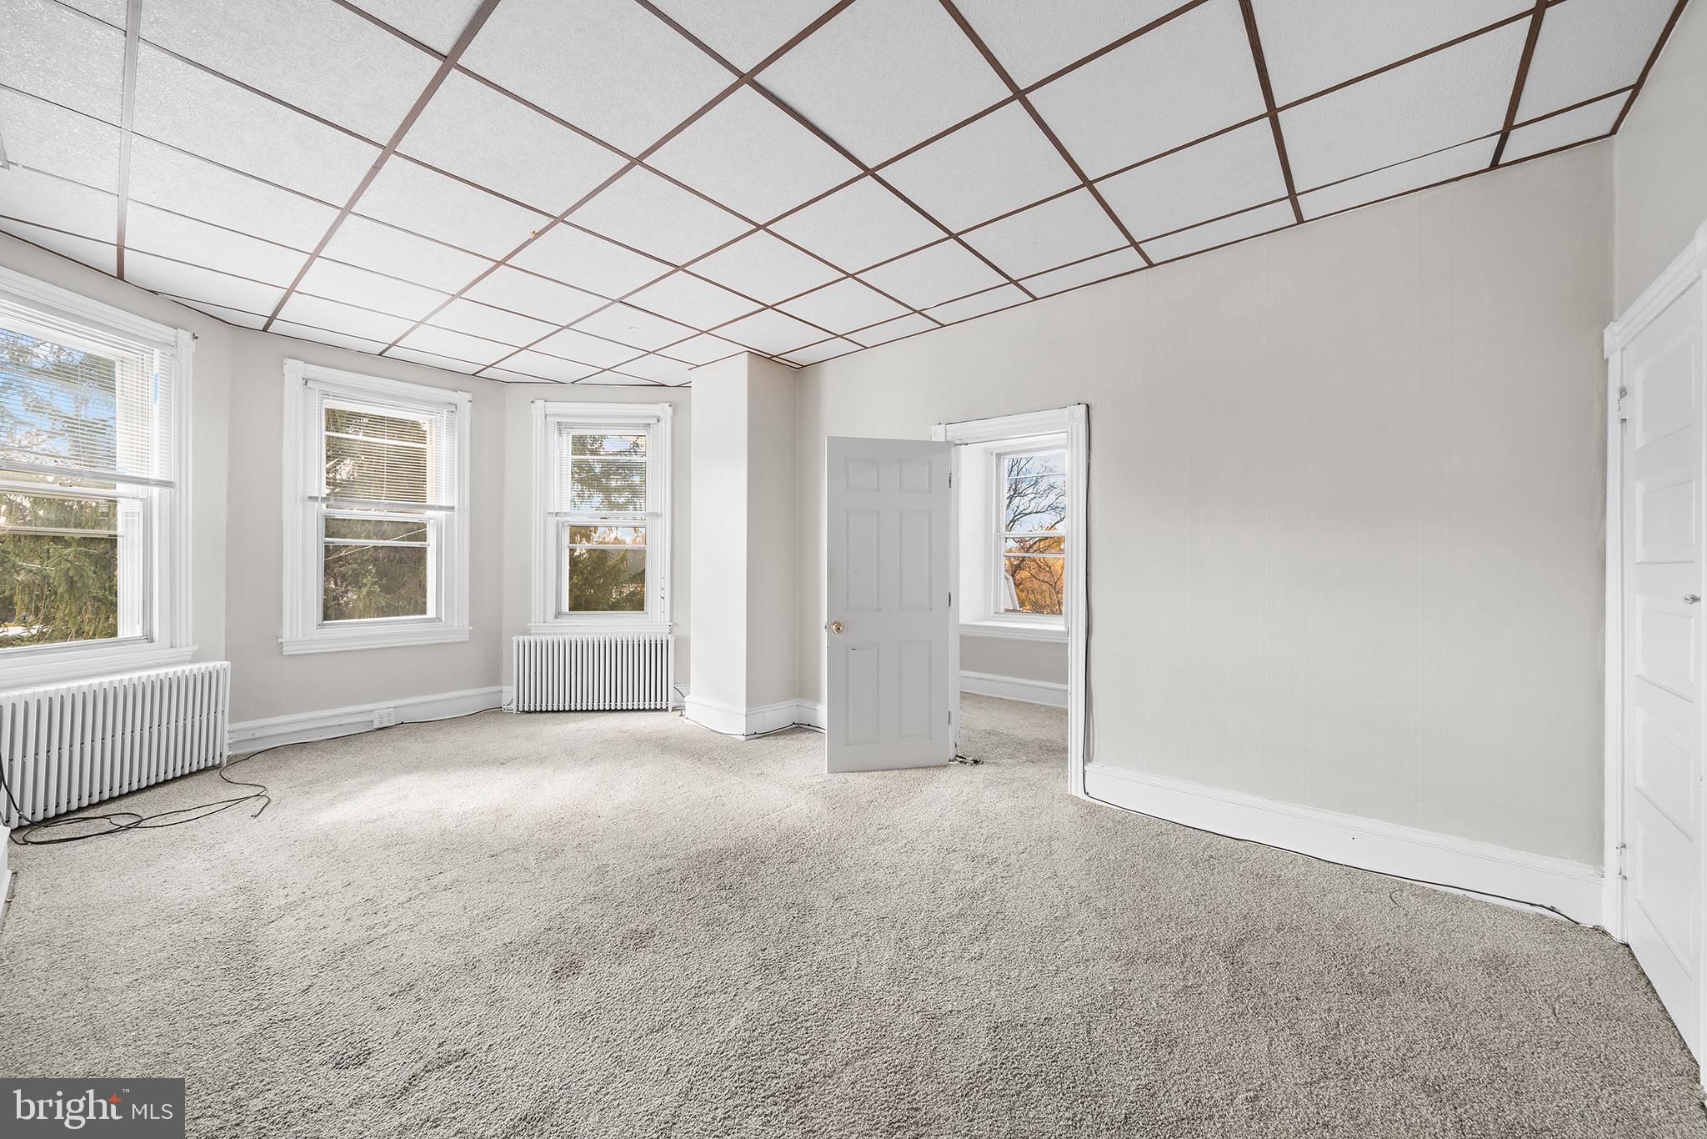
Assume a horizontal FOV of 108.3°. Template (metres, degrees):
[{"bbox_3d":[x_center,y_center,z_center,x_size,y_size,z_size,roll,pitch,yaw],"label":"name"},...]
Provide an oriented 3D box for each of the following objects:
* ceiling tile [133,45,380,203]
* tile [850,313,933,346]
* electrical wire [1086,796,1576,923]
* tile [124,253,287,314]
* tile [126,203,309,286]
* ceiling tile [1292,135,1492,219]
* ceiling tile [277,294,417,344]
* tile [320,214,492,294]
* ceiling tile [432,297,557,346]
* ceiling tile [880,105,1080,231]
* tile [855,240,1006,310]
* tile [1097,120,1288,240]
[{"bbox_3d":[-2.088,-1.523,2.175,0.597,0.020,0.597,0,1,39],"label":"ceiling tile"},{"bbox_3d":[0.247,-1.554,4.008,0.600,0.020,0.299,1,1,40],"label":"tile"},{"bbox_3d":[1.952,1.246,2.750,1.730,0.050,0.030,1,1,40],"label":"electrical wire"},{"bbox_3d":[-3.507,-1.535,3.344,0.600,0.020,0.600,1,1,40],"label":"tile"},{"bbox_3d":[-3.028,-1.530,2.945,0.597,0.020,0.597,0,1,39],"label":"tile"},{"bbox_3d":[2.107,-1.528,2.421,0.595,0.022,0.256,1,1,40],"label":"ceiling tile"},{"bbox_3d":[-3.128,-1.545,3.812,0.600,0.020,0.600,1,1,40],"label":"ceiling tile"},{"bbox_3d":[-2.187,-1.535,3.037,0.597,0.020,0.597,0,1,39],"label":"tile"},{"bbox_3d":[-2.268,-1.547,3.893,0.597,0.020,0.597,0,1,39],"label":"ceiling tile"},{"bbox_3d":[0.492,-1.522,2.385,0.600,0.022,0.600,1,1,40],"label":"ceiling tile"},{"bbox_3d":[0.424,-1.537,3.246,0.600,0.022,0.600,1,1,40],"label":"tile"},{"bbox_3d":[1.359,-1.528,2.471,0.600,0.020,0.600,1,1,40],"label":"tile"}]

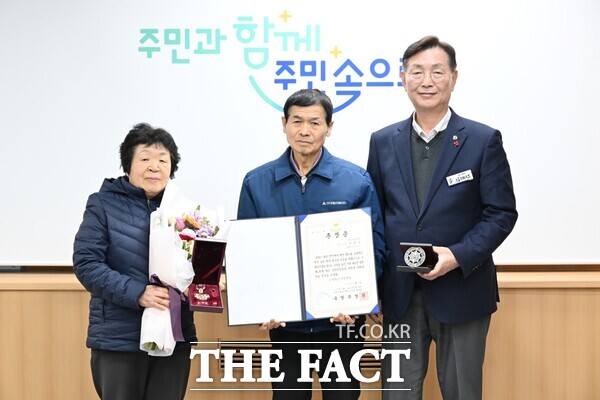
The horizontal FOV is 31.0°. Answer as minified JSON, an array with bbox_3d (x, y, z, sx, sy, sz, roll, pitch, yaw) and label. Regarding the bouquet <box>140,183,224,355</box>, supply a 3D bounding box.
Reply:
[{"bbox_3d":[-0.384,0.220,3.400,0.250,0.555,0.200,14,-8,-19],"label":"bouquet"}]

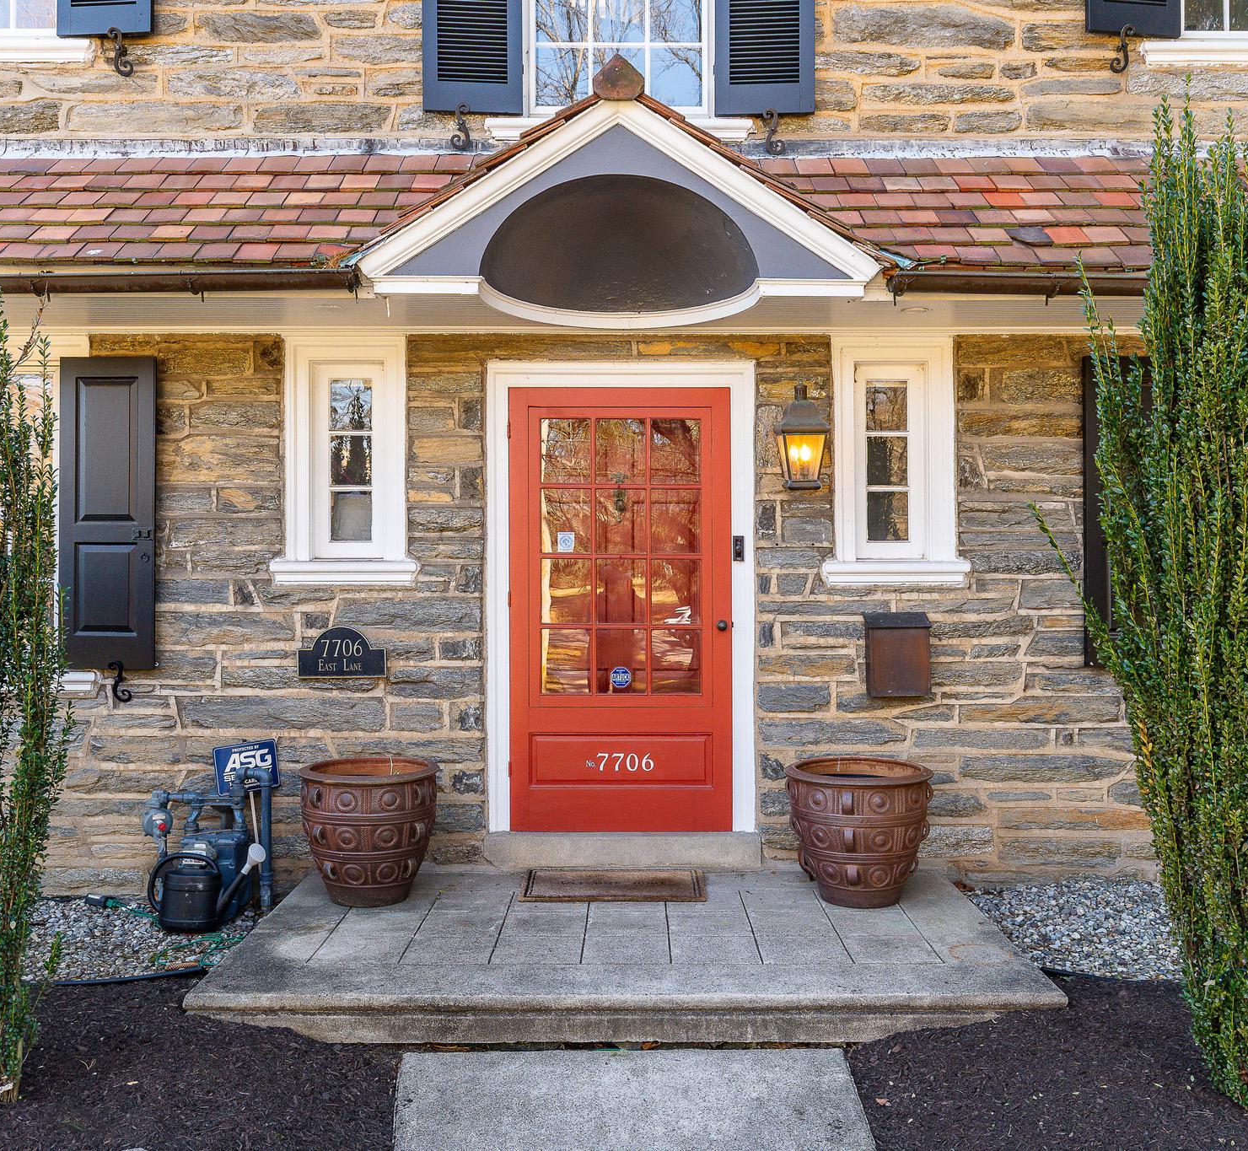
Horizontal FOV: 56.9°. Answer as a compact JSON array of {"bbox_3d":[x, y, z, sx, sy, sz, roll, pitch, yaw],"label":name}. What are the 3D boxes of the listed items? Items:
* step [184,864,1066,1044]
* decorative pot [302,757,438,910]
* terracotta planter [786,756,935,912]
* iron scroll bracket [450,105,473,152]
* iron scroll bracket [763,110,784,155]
[{"bbox_3d":[0.010,1.420,4.455,2.810,0.190,1.590,0,0,0],"label":"step"},{"bbox_3d":[-1.057,1.062,4.760,0.570,0.530,0.570,0,0,0],"label":"decorative pot"},{"bbox_3d":[0.972,1.060,4.755,0.610,0.530,0.610,0,0,0],"label":"terracotta planter"},{"bbox_3d":[-0.731,-2.020,5.190,0.090,0.200,0.045,0,0,0],"label":"iron scroll bracket"},{"bbox_3d":[0.675,-2.000,5.190,0.090,0.200,0.045,0,0,0],"label":"iron scroll bracket"}]

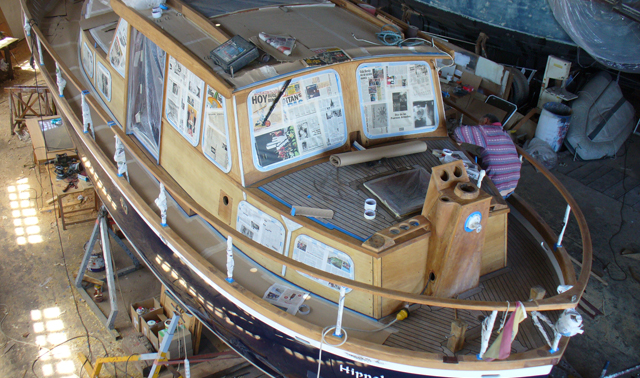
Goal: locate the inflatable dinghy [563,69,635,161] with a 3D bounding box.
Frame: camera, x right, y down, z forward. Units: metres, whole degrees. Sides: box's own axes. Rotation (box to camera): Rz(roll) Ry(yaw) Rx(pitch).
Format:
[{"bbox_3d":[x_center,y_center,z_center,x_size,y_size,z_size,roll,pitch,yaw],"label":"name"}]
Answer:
[{"bbox_3d":[5.560,-1.357,13.594,2.200,1.380,0.460,-41,15,-36],"label":"inflatable dinghy"}]

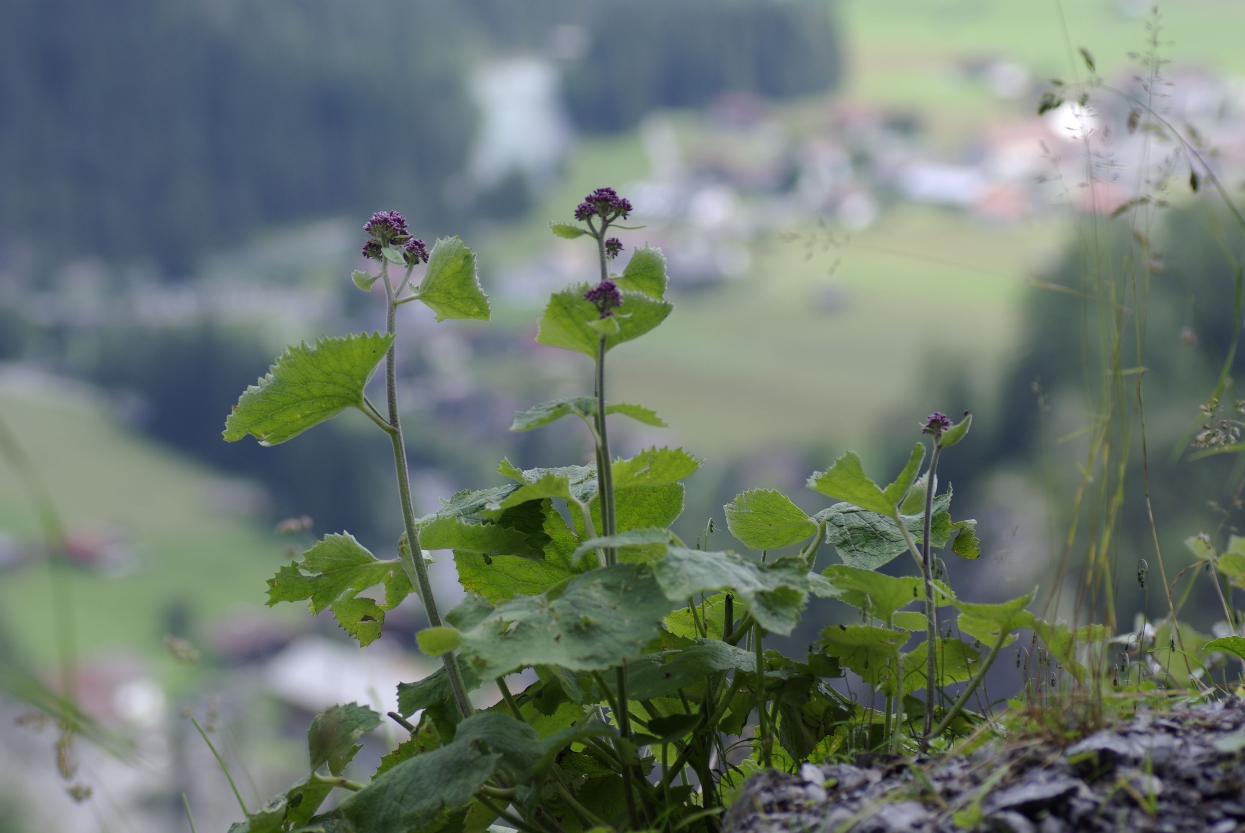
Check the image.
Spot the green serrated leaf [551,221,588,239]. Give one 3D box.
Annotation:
[{"bbox_3d":[-0.025,-0.088,2.200,0.018,0.009,0.010,-1,7,-6],"label":"green serrated leaf"}]

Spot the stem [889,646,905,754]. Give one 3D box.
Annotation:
[{"bbox_3d":[0.143,0.147,2.430,0.005,0.056,0.005,2,5,0],"label":"stem"}]

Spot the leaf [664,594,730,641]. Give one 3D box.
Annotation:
[{"bbox_3d":[0.041,0.108,2.520,0.037,0.030,0.012,-7,29,11],"label":"leaf"}]

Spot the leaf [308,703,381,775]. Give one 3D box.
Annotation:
[{"bbox_3d":[-0.144,0.168,2.430,0.031,0.036,0.012,18,-23,29],"label":"leaf"}]

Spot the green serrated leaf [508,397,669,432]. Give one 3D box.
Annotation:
[{"bbox_3d":[-0.016,-0.001,2.210,0.074,0.018,0.048,0,7,0],"label":"green serrated leaf"}]

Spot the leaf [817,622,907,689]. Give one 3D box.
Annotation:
[{"bbox_3d":[0.115,0.115,2.240,0.040,0.031,0.032,5,9,37],"label":"leaf"}]

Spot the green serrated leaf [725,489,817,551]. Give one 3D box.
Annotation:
[{"bbox_3d":[0.088,0.061,2.760,0.055,0.046,0.012,11,36,-8],"label":"green serrated leaf"}]

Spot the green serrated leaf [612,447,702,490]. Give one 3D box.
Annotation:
[{"bbox_3d":[0.019,0.029,2.610,0.049,0.023,0.030,0,10,0],"label":"green serrated leaf"}]

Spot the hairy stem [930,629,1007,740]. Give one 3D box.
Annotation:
[{"bbox_3d":[0.201,0.156,2.720,0.005,0.080,0.005,35,12,0],"label":"hairy stem"}]

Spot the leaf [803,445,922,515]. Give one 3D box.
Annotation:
[{"bbox_3d":[0.141,0.037,2.710,0.070,0.030,0.050,-27,-41,24],"label":"leaf"}]

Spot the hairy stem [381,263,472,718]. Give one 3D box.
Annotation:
[{"bbox_3d":[-0.112,0.041,2.600,0.018,0.257,0.015,-10,6,0],"label":"hairy stem"}]

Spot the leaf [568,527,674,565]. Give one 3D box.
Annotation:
[{"bbox_3d":[0.000,0.070,2.550,0.055,0.019,0.040,0,10,0],"label":"leaf"}]

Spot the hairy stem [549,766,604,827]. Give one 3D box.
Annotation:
[{"bbox_3d":[-0.024,0.208,2.550,0.006,0.043,0.007,-41,9,0],"label":"hairy stem"}]

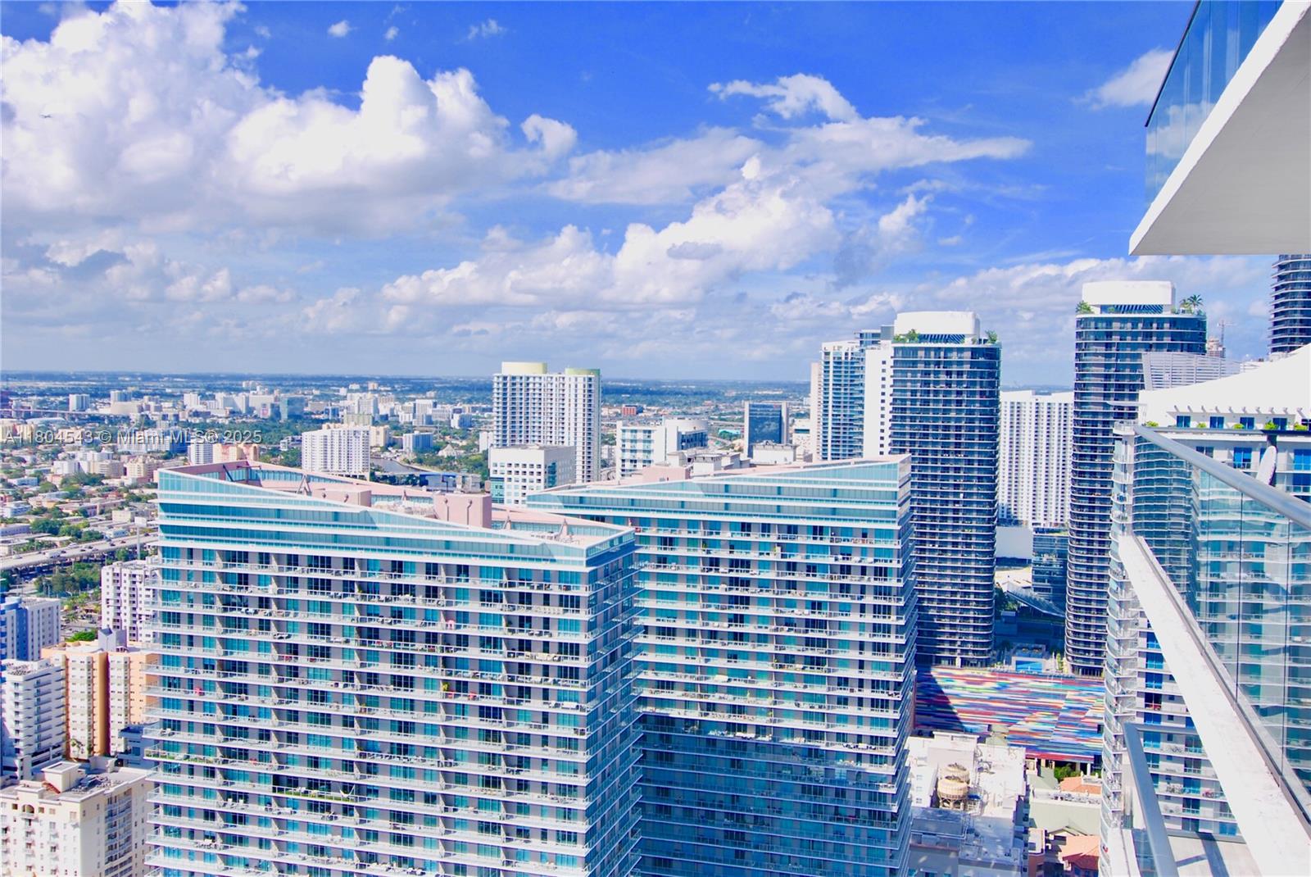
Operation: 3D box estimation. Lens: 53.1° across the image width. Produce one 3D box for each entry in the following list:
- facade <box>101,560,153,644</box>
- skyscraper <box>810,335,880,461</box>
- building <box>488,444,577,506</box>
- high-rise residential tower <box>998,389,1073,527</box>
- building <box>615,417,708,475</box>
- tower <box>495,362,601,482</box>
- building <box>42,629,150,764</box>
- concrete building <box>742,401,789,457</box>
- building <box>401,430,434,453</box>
[{"bbox_3d":[-222.640,81.100,566.510,21.400,54.500,21.000,2,3,16],"label":"facade"},{"bbox_3d":[146.190,8.290,1001.630,47.400,166.100,36.000,2,3,16],"label":"skyscraper"},{"bbox_3d":[-52.430,57.430,558.100,23.900,107.900,36.000,2,3,16],"label":"building"},{"bbox_3d":[296.480,27.390,1028.870,60.000,129.700,28.000,2,3,16],"label":"high-rise residential tower"},{"bbox_3d":[5.400,12.750,715.500,43.000,46.000,30.000,2,3,17],"label":"building"},{"bbox_3d":[-68.840,23.940,839.470,67.700,145.100,20.000,2,3,16],"label":"tower"},{"bbox_3d":[-197.600,91.710,475.370,43.500,43.500,17.000,2,3,16],"label":"building"},{"bbox_3d":[123.070,13.010,1452.940,46.200,109.200,21.000,2,3,16],"label":"concrete building"},{"bbox_3d":[-401.300,4.950,2215.360,16.800,30.200,72.000,2,3,16],"label":"building"}]

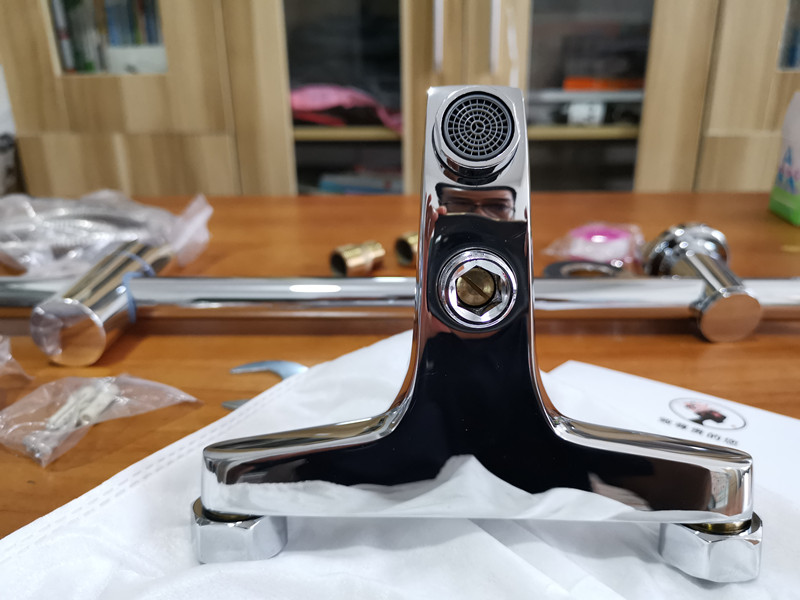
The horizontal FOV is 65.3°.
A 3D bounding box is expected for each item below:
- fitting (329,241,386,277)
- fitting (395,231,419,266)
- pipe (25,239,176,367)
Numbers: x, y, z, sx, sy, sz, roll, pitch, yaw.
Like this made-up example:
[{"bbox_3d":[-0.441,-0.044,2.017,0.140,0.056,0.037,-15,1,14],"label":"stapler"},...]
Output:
[{"bbox_3d":[-0.033,-0.032,0.500,0.038,0.025,0.025,-16,25,-35],"label":"fitting"},{"bbox_3d":[0.019,-0.046,0.533,0.041,0.026,0.026,-16,25,-34],"label":"fitting"},{"bbox_3d":[-0.188,-0.002,0.403,0.042,0.042,0.119,-2,20,-3],"label":"pipe"}]

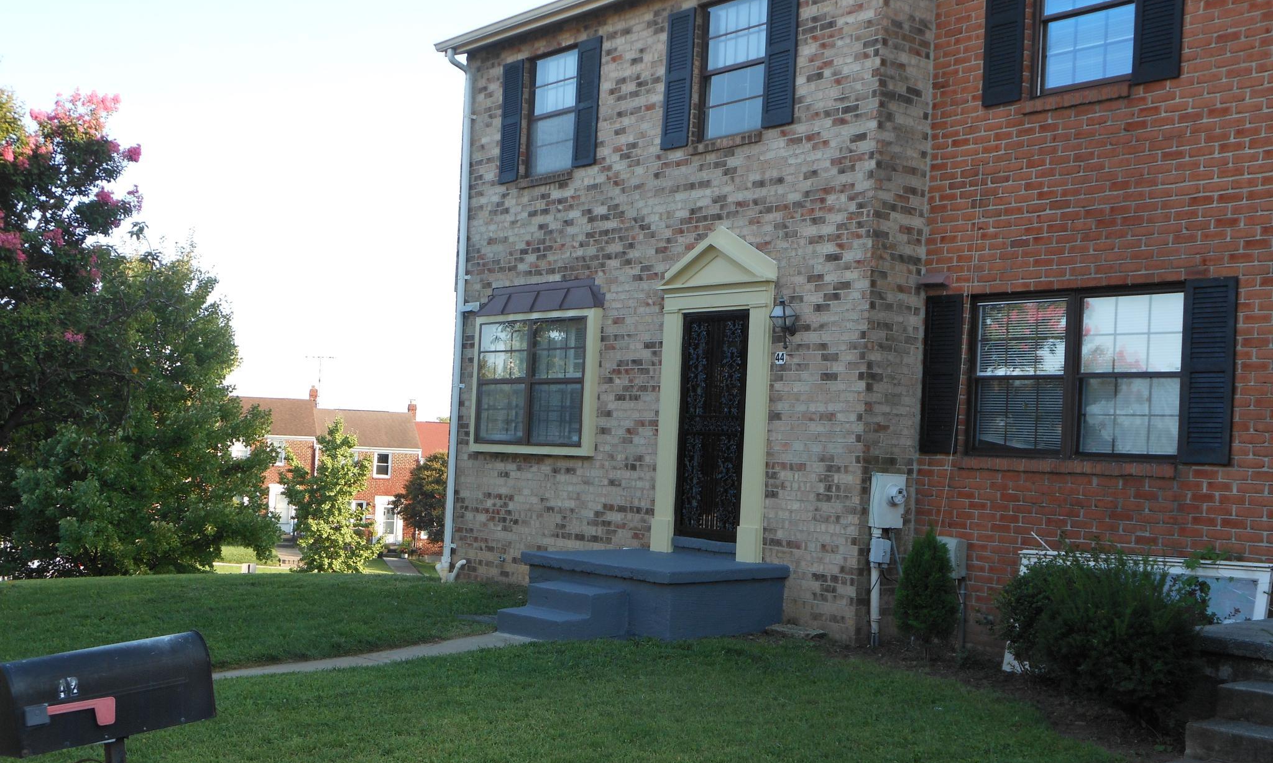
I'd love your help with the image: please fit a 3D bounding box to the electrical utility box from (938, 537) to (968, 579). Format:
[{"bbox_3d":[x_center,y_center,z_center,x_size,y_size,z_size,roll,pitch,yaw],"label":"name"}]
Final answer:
[{"bbox_3d":[2.452,1.380,12.383,0.108,0.304,0.252,4,-3,-36],"label":"electrical utility box"}]

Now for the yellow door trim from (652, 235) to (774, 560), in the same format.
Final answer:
[{"bbox_3d":[0.642,0.080,14.007,0.150,2.920,1.500,5,-4,-37],"label":"yellow door trim"}]

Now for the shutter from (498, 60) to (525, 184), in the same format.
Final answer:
[{"bbox_3d":[-1.352,-2.805,17.091,0.035,1.310,0.365,5,-4,-37],"label":"shutter"}]

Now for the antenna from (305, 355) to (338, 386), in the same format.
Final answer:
[{"bbox_3d":[-17.632,-0.611,88.300,1.700,1.720,1.100,3,-2,-17],"label":"antenna"}]

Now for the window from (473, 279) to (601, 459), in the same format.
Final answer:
[{"bbox_3d":[-1.048,-0.127,16.322,0.145,1.768,2.232,4,-3,-36],"label":"window"}]

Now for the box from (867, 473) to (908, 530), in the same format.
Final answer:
[{"bbox_3d":[2.036,0.957,12.600,0.320,0.440,0.180,5,-4,-37],"label":"box"}]

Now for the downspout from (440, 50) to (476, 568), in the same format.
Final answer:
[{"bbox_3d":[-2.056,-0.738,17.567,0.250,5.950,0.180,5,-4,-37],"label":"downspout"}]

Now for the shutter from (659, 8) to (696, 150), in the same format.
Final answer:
[{"bbox_3d":[0.388,-2.802,14.668,0.035,1.281,0.350,4,-3,-36],"label":"shutter"}]

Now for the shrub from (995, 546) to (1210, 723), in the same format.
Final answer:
[{"bbox_3d":[2.938,1.559,10.083,1.050,1.040,1.400,4,-3,-36],"label":"shrub"}]

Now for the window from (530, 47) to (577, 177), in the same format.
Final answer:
[{"bbox_3d":[-0.844,-2.813,16.585,0.100,1.290,1.020,5,-4,-37],"label":"window"}]

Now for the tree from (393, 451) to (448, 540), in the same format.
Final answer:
[{"bbox_3d":[-9.631,5.831,76.000,4.500,5.100,4.500,3,-3,0],"label":"tree"}]

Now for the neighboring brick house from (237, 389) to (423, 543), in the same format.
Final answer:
[{"bbox_3d":[-18.189,4.774,88.188,11.000,8.200,8.800,3,-2,-17],"label":"neighboring brick house"}]

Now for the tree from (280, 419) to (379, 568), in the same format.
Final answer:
[{"bbox_3d":[-9.343,3.592,48.000,3.000,5.000,3.000,3,-3,0],"label":"tree"}]

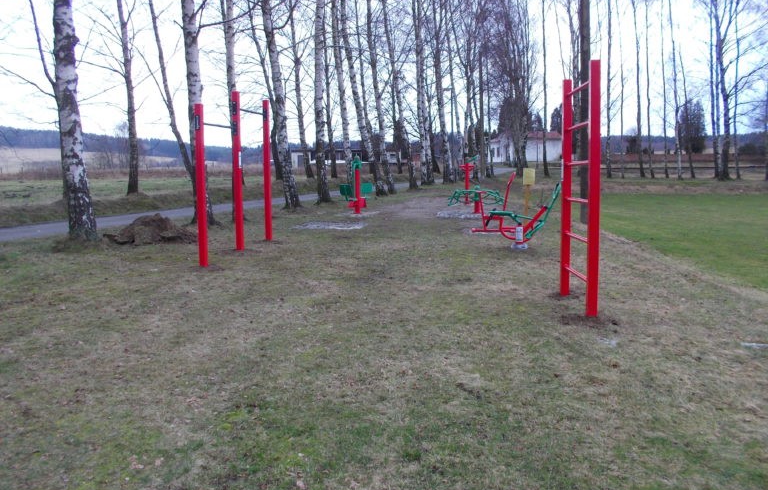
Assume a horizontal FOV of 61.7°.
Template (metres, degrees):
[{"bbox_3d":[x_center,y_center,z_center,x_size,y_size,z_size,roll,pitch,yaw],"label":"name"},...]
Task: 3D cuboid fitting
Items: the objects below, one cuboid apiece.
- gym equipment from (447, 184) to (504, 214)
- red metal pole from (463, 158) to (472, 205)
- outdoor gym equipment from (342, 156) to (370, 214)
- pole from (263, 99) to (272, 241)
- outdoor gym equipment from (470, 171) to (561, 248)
[{"bbox_3d":[2.517,-1.272,17.600,1.530,0.790,1.200,0,6,7],"label":"gym equipment"},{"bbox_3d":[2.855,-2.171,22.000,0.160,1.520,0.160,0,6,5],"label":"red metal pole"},{"bbox_3d":[-0.743,-1.664,17.700,0.500,1.570,1.300,2,7,19],"label":"outdoor gym equipment"},{"bbox_3d":[-2.227,-1.424,12.300,0.115,2.700,0.115,1,6,10],"label":"pole"},{"bbox_3d":[2.575,-0.705,12.600,1.680,1.430,0.800,1,6,12],"label":"outdoor gym equipment"}]

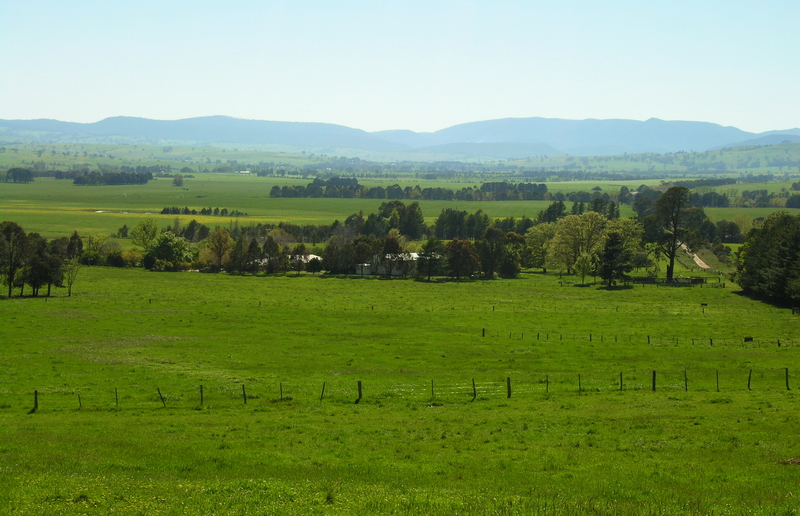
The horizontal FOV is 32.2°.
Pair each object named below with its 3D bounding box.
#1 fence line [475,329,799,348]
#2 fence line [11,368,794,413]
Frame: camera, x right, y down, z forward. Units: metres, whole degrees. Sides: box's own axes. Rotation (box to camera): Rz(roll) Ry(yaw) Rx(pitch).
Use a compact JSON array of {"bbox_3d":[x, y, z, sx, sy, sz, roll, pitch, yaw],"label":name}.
[{"bbox_3d":[31.487,11.258,193.006,49.048,1.350,0.300,3,5,37],"label":"fence line"},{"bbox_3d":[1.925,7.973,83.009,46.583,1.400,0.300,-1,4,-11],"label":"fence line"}]

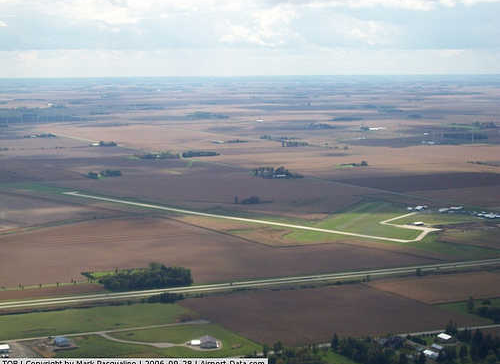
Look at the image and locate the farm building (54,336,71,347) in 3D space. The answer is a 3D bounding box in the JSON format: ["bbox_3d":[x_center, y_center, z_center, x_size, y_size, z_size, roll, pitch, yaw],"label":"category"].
[{"bbox_3d":[-254.960,218.500,1707.940,18.000,7.500,22.000,-1,5,-10],"label":"farm building"}]

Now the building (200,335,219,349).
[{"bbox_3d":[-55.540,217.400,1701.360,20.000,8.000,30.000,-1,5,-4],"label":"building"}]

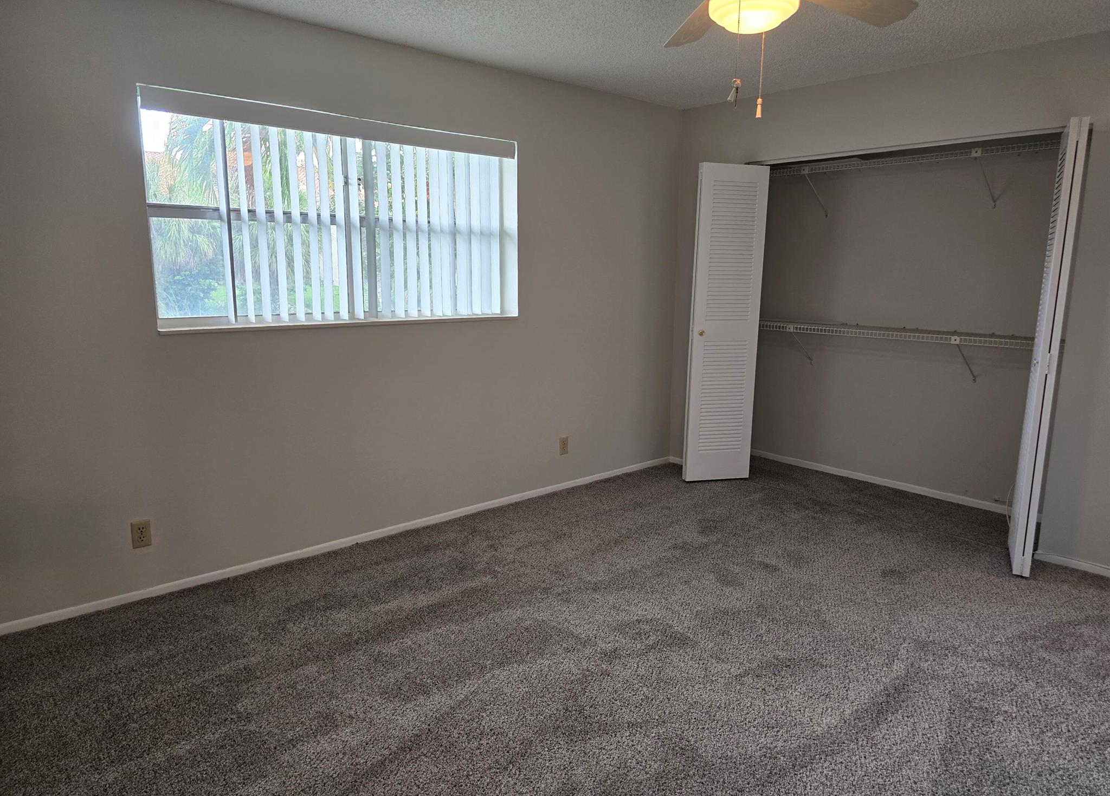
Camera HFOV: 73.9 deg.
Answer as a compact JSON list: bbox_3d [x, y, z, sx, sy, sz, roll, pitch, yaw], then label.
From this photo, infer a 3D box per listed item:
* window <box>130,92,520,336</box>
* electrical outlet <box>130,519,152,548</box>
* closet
[{"bbox_3d":[-0.954,-0.846,3.593,1.880,0.961,0.150,-8,13,-41],"label":"window"},{"bbox_3d":[-1.724,0.570,3.076,0.070,0.115,0.010,-8,13,-41],"label":"electrical outlet"},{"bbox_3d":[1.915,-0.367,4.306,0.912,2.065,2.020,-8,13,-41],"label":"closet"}]

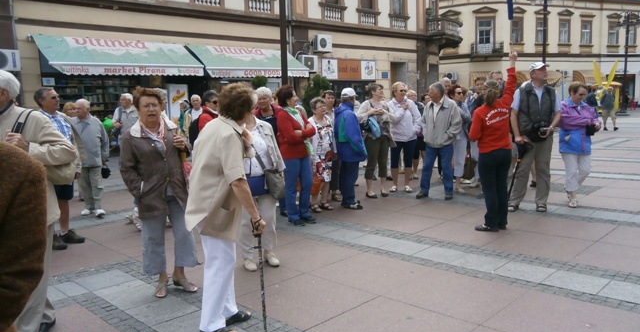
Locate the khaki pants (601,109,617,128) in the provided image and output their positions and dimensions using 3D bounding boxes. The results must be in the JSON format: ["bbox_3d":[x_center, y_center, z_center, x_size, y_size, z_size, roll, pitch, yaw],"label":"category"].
[{"bbox_3d":[12.233,-1.999,20.361,0.520,0.820,0.360,0,8,12],"label":"khaki pants"}]

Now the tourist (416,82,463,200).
[{"bbox_3d":[1.787,-0.380,7.250,0.600,1.737,0.380,2,8,33],"label":"tourist"}]

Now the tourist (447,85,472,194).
[{"bbox_3d":[2.168,-0.425,7.495,0.500,1.670,0.360,-8,10,-40],"label":"tourist"}]

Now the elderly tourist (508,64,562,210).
[{"bbox_3d":[2.696,-0.359,6.070,0.640,1.850,0.420,-1,7,11],"label":"elderly tourist"}]

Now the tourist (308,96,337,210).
[{"bbox_3d":[0.021,-0.171,6.720,0.460,1.559,0.340,-5,7,-23],"label":"tourist"}]

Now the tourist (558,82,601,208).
[{"bbox_3d":[3.495,-0.295,6.435,0.500,1.624,0.400,-2,7,-6],"label":"tourist"}]

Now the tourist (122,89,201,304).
[{"bbox_3d":[-1.288,0.199,3.738,0.560,1.606,0.400,-5,8,-24],"label":"tourist"}]

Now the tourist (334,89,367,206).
[{"bbox_3d":[0.435,-0.258,6.850,0.380,1.701,0.500,-4,7,-18],"label":"tourist"}]

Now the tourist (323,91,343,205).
[{"bbox_3d":[0.168,-0.303,7.217,0.500,1.641,0.360,-5,8,-25],"label":"tourist"}]

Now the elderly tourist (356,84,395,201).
[{"bbox_3d":[0.845,-0.392,7.320,0.550,1.707,0.380,-4,7,-16],"label":"elderly tourist"}]

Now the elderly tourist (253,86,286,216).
[{"bbox_3d":[-0.691,-0.198,6.330,0.500,1.678,0.320,-4,7,-12],"label":"elderly tourist"}]

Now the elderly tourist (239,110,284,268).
[{"bbox_3d":[-0.540,0.122,4.360,0.520,1.613,0.380,-2,7,-1],"label":"elderly tourist"}]

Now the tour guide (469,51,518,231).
[{"bbox_3d":[1.946,-0.283,5.392,0.500,1.971,0.420,-4,8,-17],"label":"tour guide"}]

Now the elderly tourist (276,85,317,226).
[{"bbox_3d":[-0.275,-0.136,5.870,0.380,1.687,0.480,2,8,34],"label":"elderly tourist"}]

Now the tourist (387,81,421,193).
[{"bbox_3d":[1.322,-0.465,7.700,0.540,1.722,0.350,-2,7,-3],"label":"tourist"}]

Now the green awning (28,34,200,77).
[{"bbox_3d":[-5.799,-3.242,14.365,4.454,1.125,1.390,-8,10,-40],"label":"green awning"}]

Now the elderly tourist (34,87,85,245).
[{"bbox_3d":[-2.887,0.012,5.237,0.420,1.714,0.500,2,8,24],"label":"elderly tourist"}]

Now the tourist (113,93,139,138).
[{"bbox_3d":[-3.204,-0.364,8.211,0.540,1.730,0.380,-3,8,-12],"label":"tourist"}]

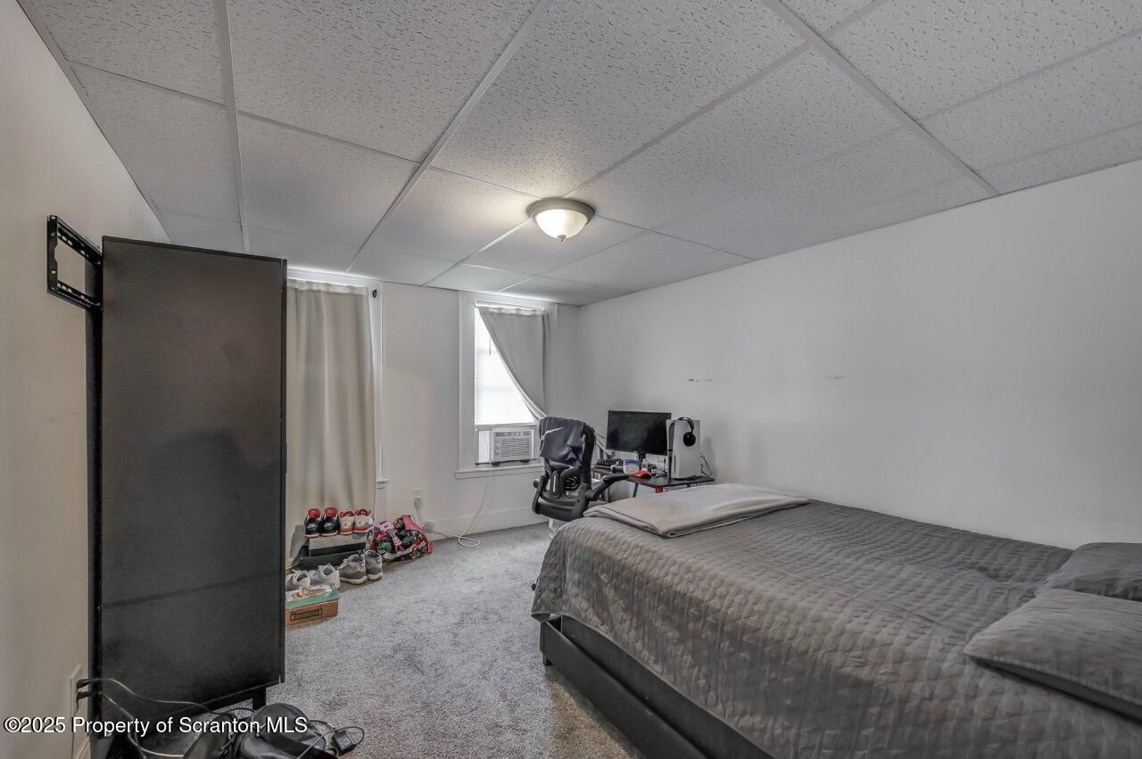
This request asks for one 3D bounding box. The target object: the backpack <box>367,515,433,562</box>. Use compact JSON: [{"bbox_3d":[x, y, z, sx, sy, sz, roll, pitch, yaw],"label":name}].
[{"bbox_3d":[-1.380,1.278,3.587,0.450,0.300,0.250,1,-1,-35],"label":"backpack"}]

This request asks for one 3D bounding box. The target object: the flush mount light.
[{"bbox_3d":[-0.045,-0.759,2.172,0.330,0.155,0.330,0,-1,0],"label":"flush mount light"}]

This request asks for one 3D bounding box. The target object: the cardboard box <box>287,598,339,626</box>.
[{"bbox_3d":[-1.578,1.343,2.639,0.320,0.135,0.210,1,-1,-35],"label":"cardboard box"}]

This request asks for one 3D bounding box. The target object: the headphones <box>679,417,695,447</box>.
[{"bbox_3d":[0.792,0.370,3.155,0.100,0.195,0.170,1,-1,-35],"label":"headphones"}]

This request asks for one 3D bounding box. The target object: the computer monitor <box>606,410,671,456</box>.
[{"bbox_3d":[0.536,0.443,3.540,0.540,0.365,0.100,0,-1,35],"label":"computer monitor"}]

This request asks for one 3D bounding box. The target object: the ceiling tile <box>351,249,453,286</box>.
[{"bbox_3d":[-1.282,-0.831,3.308,0.610,0.020,0.914,1,-1,-35],"label":"ceiling tile"}]

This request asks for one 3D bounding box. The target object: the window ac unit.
[{"bbox_3d":[-0.658,0.657,4.475,0.420,0.300,0.350,1,-1,-35],"label":"window ac unit"}]

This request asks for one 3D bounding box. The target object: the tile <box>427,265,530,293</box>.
[{"bbox_3d":[-0.776,-0.822,3.658,0.610,0.020,0.914,1,-1,-35],"label":"tile"}]

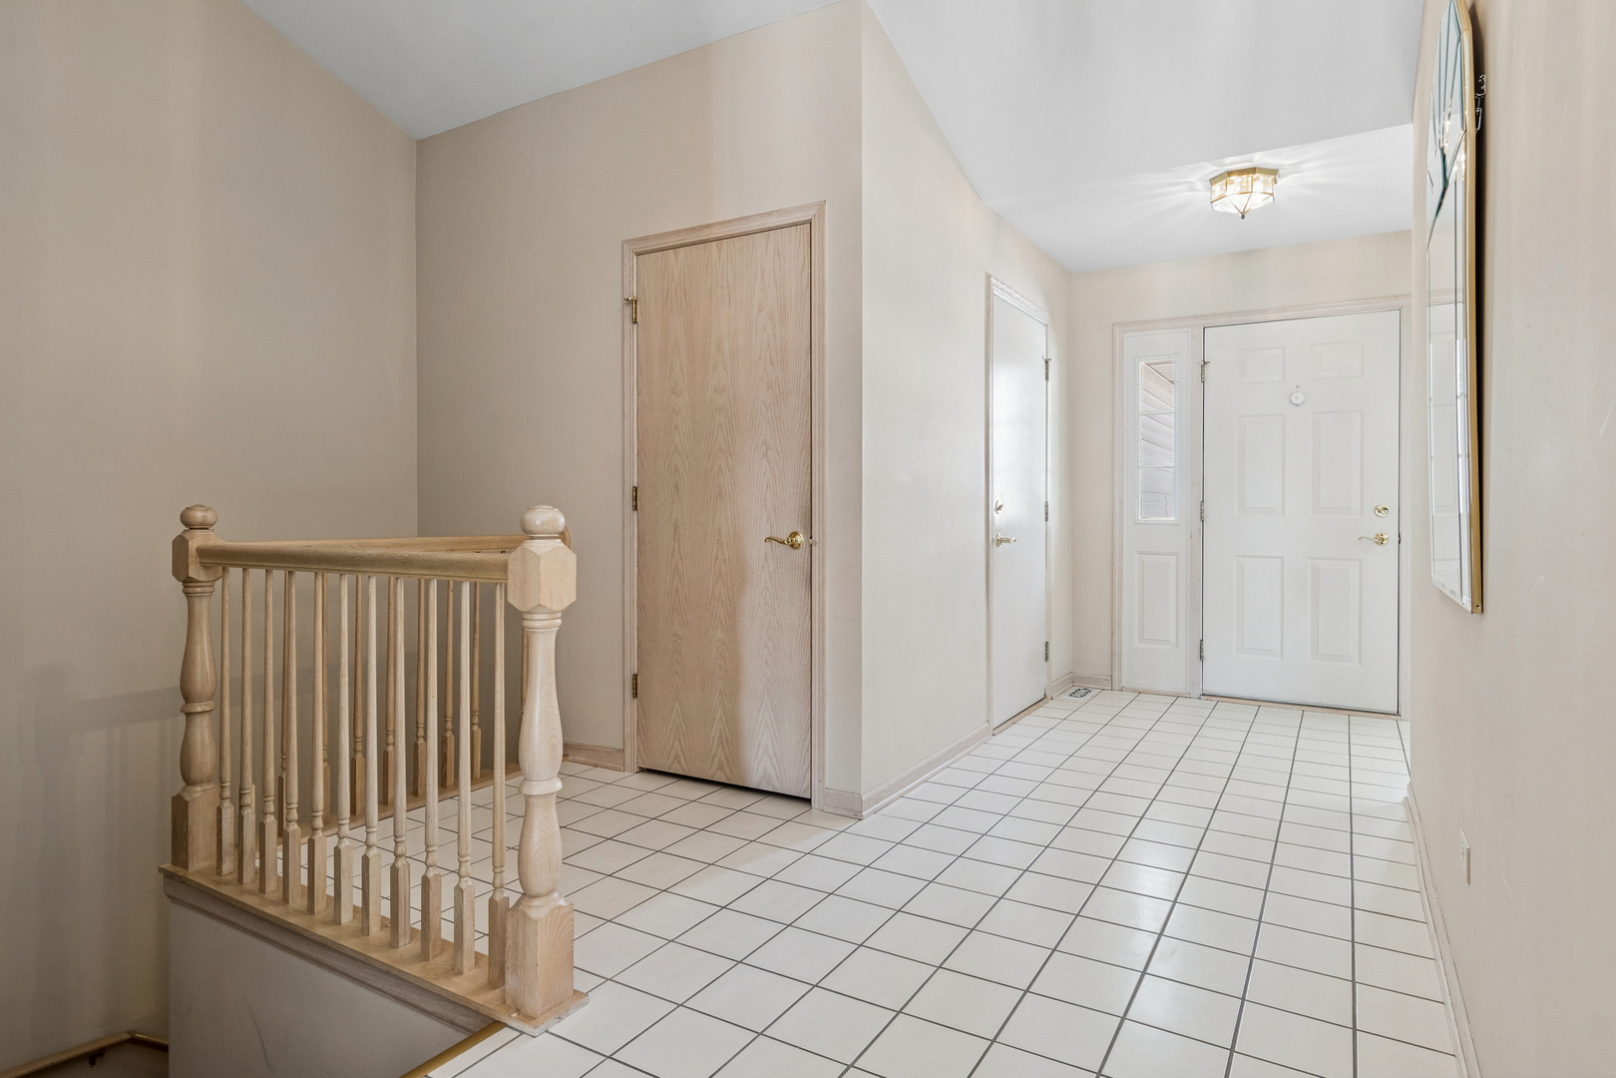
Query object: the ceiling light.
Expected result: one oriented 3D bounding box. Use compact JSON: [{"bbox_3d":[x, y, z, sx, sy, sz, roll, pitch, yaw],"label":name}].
[{"bbox_3d":[1.870,-1.450,3.465,0.260,0.165,0.260,1,1,30],"label":"ceiling light"}]

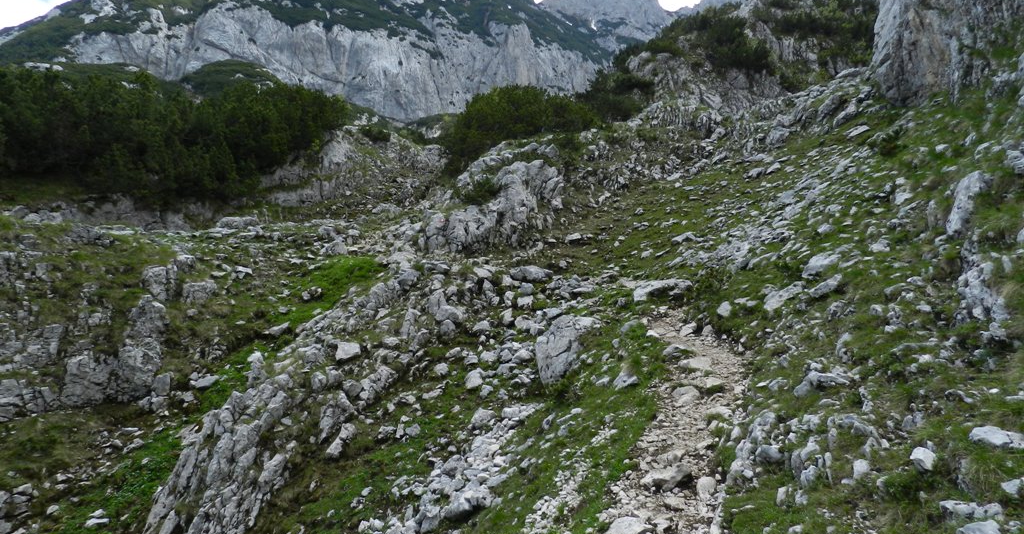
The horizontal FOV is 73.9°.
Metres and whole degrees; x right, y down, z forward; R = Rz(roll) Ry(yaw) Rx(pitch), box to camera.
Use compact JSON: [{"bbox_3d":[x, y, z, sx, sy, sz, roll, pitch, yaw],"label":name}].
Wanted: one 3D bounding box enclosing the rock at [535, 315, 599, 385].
[{"bbox_3d":[0.596,0.877,7.300,0.676,0.710,0.575,0,0,10],"label":"rock"}]

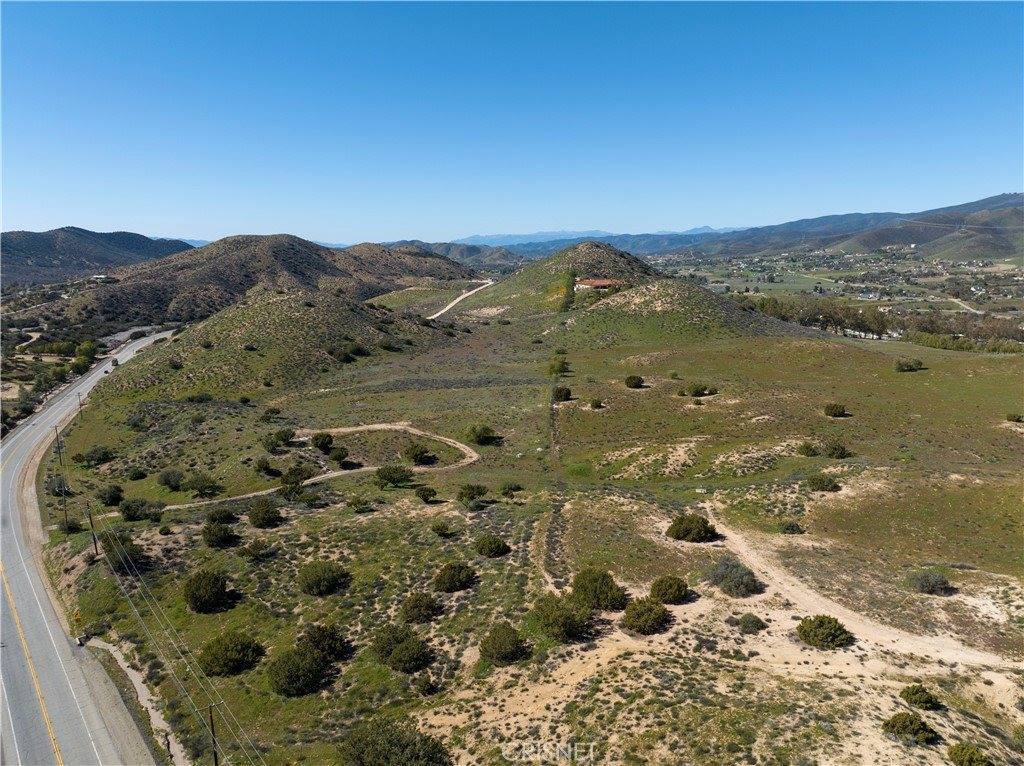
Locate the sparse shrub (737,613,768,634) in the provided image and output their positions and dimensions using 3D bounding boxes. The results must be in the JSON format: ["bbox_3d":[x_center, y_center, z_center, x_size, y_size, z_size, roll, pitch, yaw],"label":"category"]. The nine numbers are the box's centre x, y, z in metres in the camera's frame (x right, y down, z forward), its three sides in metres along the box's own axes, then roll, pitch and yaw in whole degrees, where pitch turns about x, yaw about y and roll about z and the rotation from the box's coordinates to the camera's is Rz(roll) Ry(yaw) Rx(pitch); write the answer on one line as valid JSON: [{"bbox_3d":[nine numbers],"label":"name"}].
[{"bbox_3d":[30.710,30.460,90.830,3.510,1.850,3.160,4,12,20],"label":"sparse shrub"}]

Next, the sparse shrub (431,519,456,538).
[{"bbox_3d":[-11.440,23.960,116.790,3.620,3.110,3.260,-1,11,-6],"label":"sparse shrub"}]

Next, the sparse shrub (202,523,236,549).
[{"bbox_3d":[-47.660,24.850,115.370,5.040,3.890,4.540,-5,12,-23],"label":"sparse shrub"}]

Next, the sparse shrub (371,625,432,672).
[{"bbox_3d":[-13.370,31.690,87.000,7.020,5.590,6.320,0,11,0],"label":"sparse shrub"}]

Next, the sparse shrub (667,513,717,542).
[{"bbox_3d":[30.550,23.960,120.540,7.940,3.390,7.150,3,11,15],"label":"sparse shrub"}]

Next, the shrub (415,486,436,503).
[{"bbox_3d":[-16.540,21.430,136.010,4.120,2.860,3.710,-1,11,-7],"label":"shrub"}]

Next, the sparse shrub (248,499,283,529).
[{"bbox_3d":[-49.960,25.880,143.380,6.250,4.980,5.630,-4,12,-20],"label":"sparse shrub"}]

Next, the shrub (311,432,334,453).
[{"bbox_3d":[-49.700,15.300,185.530,5.840,4.910,5.250,0,11,0],"label":"shrub"}]

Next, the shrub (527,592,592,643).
[{"bbox_3d":[6.350,29.840,92.660,8.040,4.380,7.240,1,11,4],"label":"shrub"}]

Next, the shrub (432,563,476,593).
[{"bbox_3d":[-7.970,26.500,96.630,5.450,3.690,4.900,-1,11,-5],"label":"shrub"}]

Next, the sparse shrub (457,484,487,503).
[{"bbox_3d":[-8.490,23.100,150.620,5.970,3.370,5.380,0,11,0],"label":"sparse shrub"}]

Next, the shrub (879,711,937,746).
[{"bbox_3d":[39.160,33.440,69.870,5.350,2.900,4.820,0,11,0],"label":"shrub"}]

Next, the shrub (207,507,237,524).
[{"bbox_3d":[-58.010,26.080,141.380,5.610,3.170,5.050,0,11,0],"label":"shrub"}]

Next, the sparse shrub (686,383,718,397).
[{"bbox_3d":[55.870,1.990,208.590,9.120,3.820,6.840,3,11,15],"label":"sparse shrub"}]

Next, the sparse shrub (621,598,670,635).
[{"bbox_3d":[17.250,29.440,91.330,5.870,4.290,5.280,0,11,0],"label":"sparse shrub"}]

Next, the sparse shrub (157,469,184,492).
[{"bbox_3d":[-71.050,20.340,147.580,5.410,4.660,4.870,-5,12,-26],"label":"sparse shrub"}]

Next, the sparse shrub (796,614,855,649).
[{"bbox_3d":[38.970,30.330,88.180,6.750,3.800,6.080,0,11,0],"label":"sparse shrub"}]

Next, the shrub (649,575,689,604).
[{"bbox_3d":[20.400,26.910,92.330,5.010,3.480,4.510,3,11,13],"label":"shrub"}]

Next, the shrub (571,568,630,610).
[{"bbox_3d":[12.170,27.960,98.440,7.700,3.890,6.930,1,11,7],"label":"shrub"}]

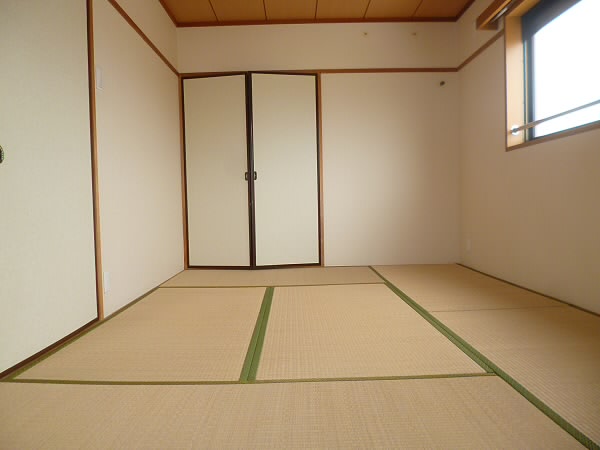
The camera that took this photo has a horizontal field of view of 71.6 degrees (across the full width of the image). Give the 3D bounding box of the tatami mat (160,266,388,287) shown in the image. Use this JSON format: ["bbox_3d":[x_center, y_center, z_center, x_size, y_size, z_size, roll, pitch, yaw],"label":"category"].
[{"bbox_3d":[-0.199,0.439,3.544,1.740,0.028,0.802,-1,3,-1],"label":"tatami mat"}]

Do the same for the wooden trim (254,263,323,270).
[{"bbox_3d":[-0.114,0.394,3.905,0.656,0.035,0.040,-1,3,-6],"label":"wooden trim"}]

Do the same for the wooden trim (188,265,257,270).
[{"bbox_3d":[-0.755,0.406,3.896,0.627,0.035,0.040,-1,3,5],"label":"wooden trim"}]

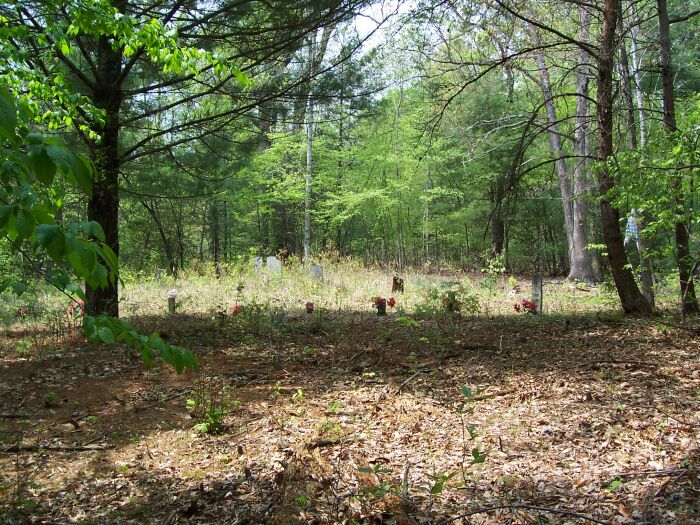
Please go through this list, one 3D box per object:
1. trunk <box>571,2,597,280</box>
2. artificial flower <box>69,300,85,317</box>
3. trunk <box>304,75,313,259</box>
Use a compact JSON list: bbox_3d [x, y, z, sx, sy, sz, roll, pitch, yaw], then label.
[{"bbox_3d":[7.898,-3.941,25.200,0.930,9.200,0.850,0,1,0],"label":"trunk"},{"bbox_3d":[-5.410,0.910,14.800,0.310,0.310,0.270,0,1,0],"label":"artificial flower"},{"bbox_3d":[-1.711,-3.978,31.000,0.240,7.950,0.240,1,1,0],"label":"trunk"}]

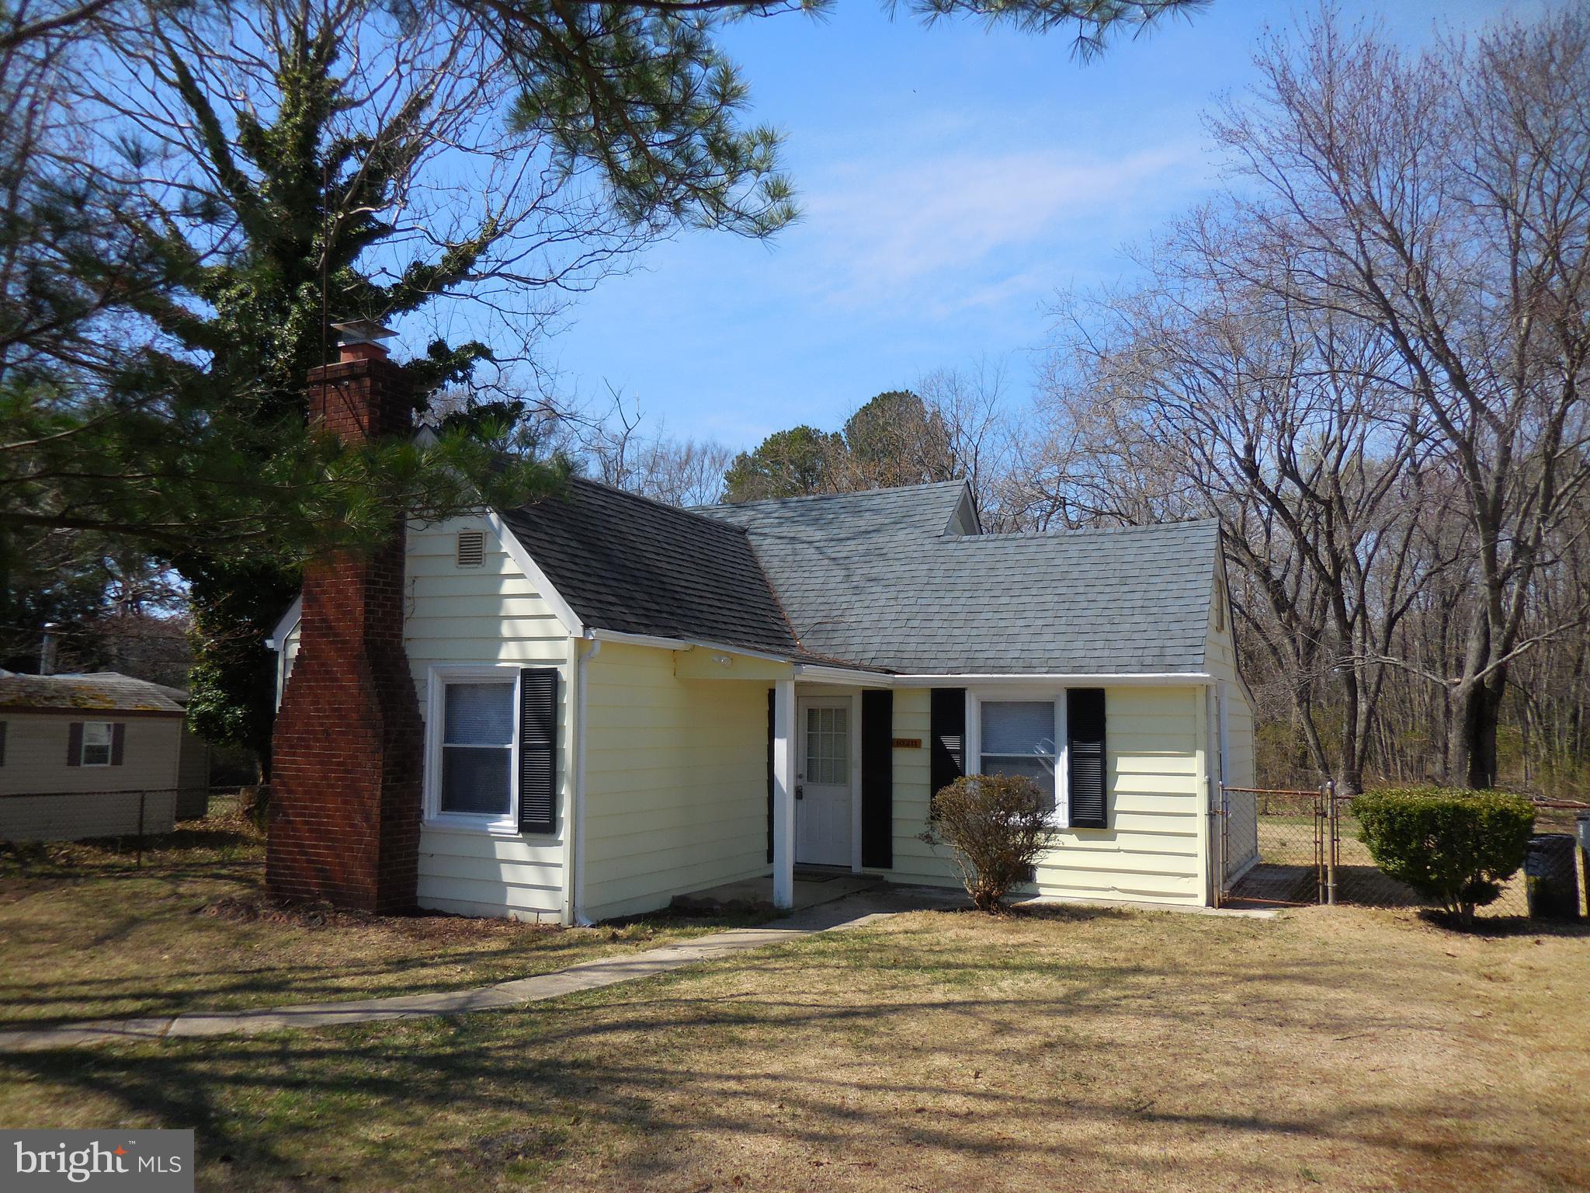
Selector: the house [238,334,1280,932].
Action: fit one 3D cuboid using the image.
[{"bbox_3d":[0.557,0.668,14.636,9.160,5.600,10.420,-3,-7,26],"label":"house"}]

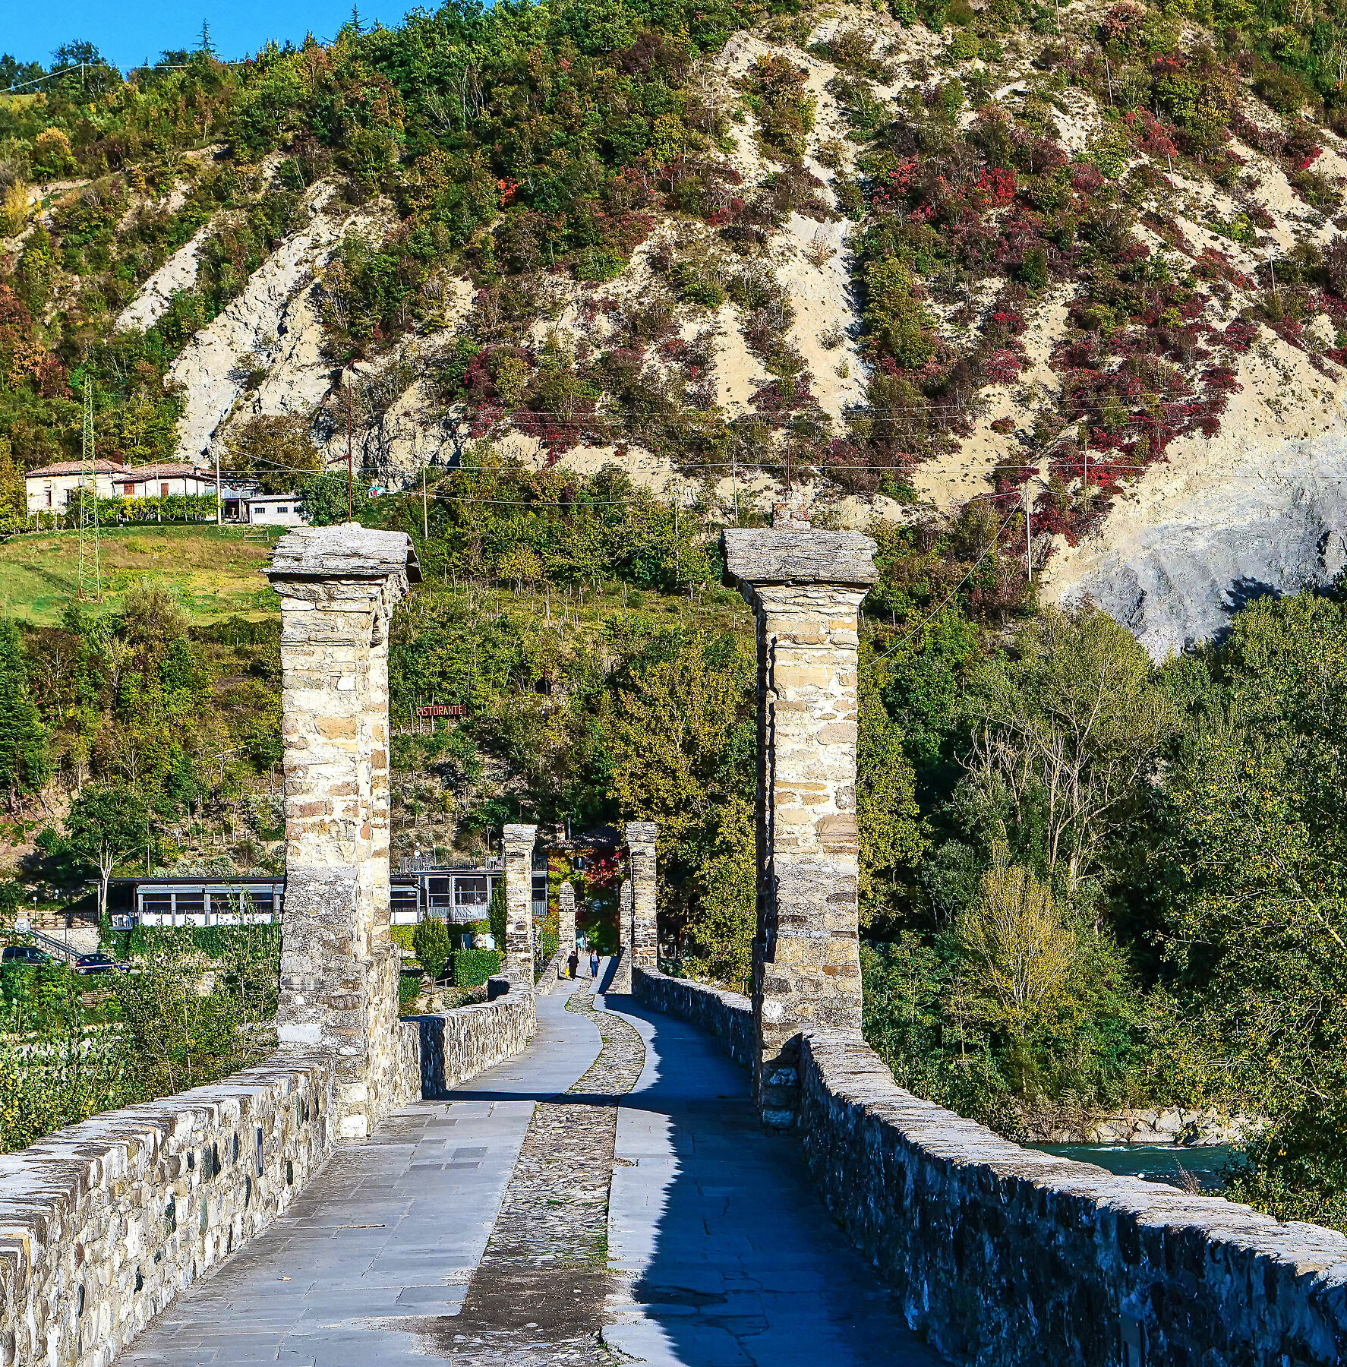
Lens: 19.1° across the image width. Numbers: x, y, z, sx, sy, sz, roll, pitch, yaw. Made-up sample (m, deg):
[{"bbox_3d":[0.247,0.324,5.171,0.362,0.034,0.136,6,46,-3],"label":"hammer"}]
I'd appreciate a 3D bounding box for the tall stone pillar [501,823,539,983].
[{"bbox_3d":[-4.419,6.486,115.000,1.050,4.850,1.300,0,-4,0],"label":"tall stone pillar"}]

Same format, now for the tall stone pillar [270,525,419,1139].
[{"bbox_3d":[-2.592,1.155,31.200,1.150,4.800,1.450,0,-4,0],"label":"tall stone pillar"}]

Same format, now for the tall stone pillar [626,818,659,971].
[{"bbox_3d":[-0.880,6.445,115.000,1.000,4.900,1.300,0,-4,0],"label":"tall stone pillar"}]

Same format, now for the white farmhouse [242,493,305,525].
[{"bbox_3d":[-41.771,-18.158,420.000,6.600,3.300,4.800,0,-4,0],"label":"white farmhouse"}]

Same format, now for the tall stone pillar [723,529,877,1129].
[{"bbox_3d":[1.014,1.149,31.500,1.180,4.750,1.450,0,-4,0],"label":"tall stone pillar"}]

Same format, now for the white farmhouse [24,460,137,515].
[{"bbox_3d":[-63.138,-20.794,425.000,11.500,5.800,9.000,0,-4,3],"label":"white farmhouse"}]

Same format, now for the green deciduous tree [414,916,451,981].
[{"bbox_3d":[-12.787,14.107,212.000,1.950,3.700,1.950,0,-4,0],"label":"green deciduous tree"}]

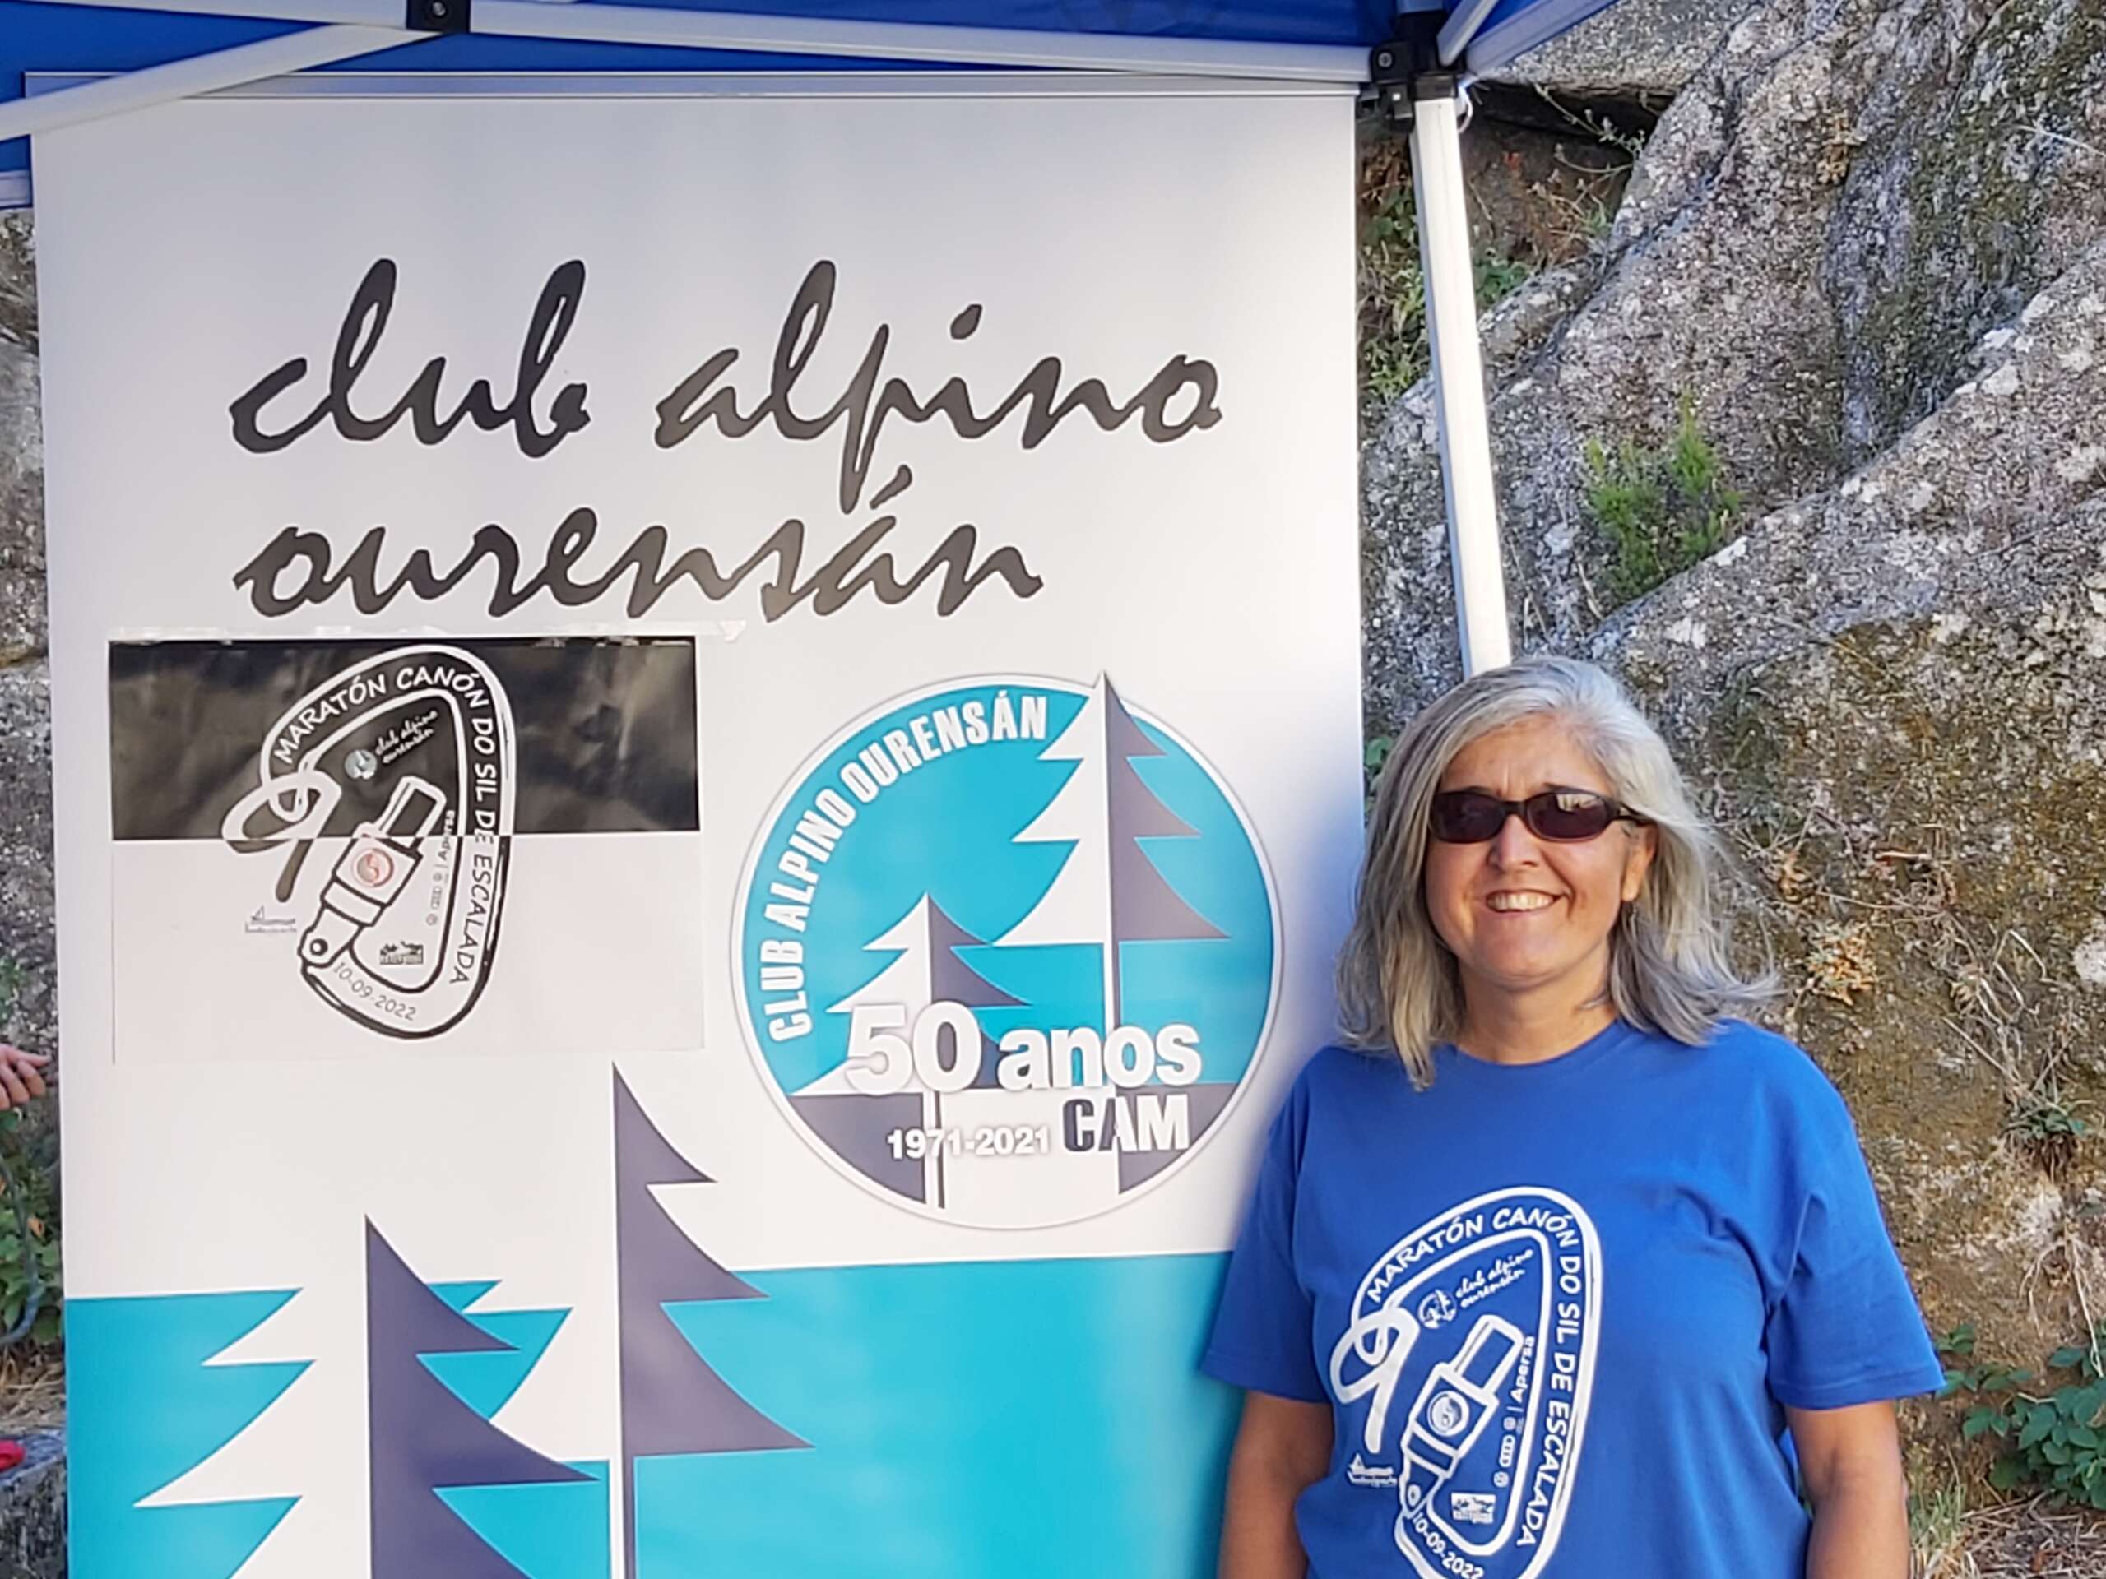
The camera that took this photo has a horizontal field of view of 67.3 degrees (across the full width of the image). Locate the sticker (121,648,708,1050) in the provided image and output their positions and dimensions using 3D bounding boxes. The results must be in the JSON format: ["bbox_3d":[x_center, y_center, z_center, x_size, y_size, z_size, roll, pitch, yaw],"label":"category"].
[{"bbox_3d":[-0.471,0.043,1.160,0.420,0.304,0.005,-1,1,-4],"label":"sticker"}]

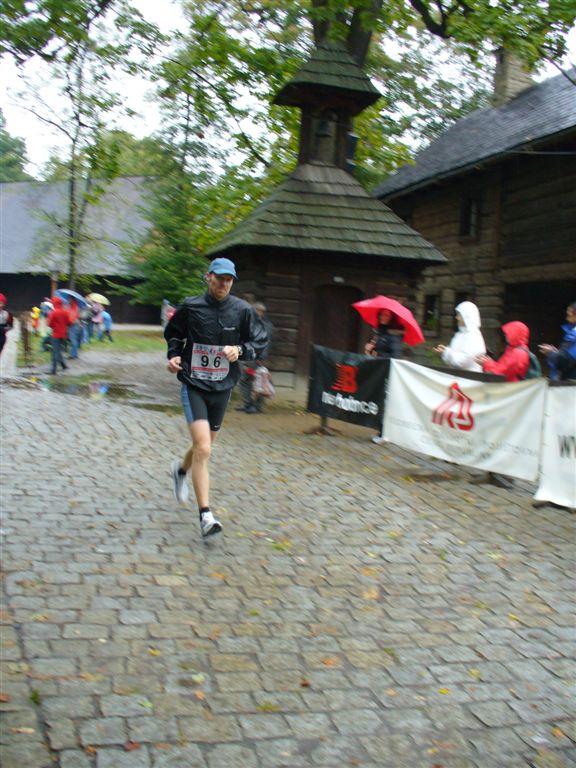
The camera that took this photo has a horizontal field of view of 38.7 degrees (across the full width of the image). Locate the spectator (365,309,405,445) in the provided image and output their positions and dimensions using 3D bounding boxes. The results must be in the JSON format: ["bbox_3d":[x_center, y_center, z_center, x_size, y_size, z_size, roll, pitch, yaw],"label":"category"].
[{"bbox_3d":[1.204,-0.123,10.071,0.400,1.630,0.500,-1,6,-37],"label":"spectator"}]

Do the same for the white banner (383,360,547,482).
[{"bbox_3d":[1.764,0.326,8.653,0.120,0.950,2.630,0,5,-25],"label":"white banner"}]

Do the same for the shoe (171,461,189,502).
[{"bbox_3d":[-0.743,0.667,5.620,0.105,0.290,0.120,-10,-1,-28],"label":"shoe"}]

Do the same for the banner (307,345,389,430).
[{"bbox_3d":[0.784,0.092,10.918,0.060,0.920,1.700,0,5,-31],"label":"banner"}]

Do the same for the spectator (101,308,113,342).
[{"bbox_3d":[-8.291,-2.672,37.500,0.400,1.550,0.500,1,5,-25],"label":"spectator"}]

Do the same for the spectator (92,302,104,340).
[{"bbox_3d":[-8.501,-2.710,36.918,0.400,1.660,0.500,-1,6,-37],"label":"spectator"}]

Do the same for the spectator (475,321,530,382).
[{"bbox_3d":[2.285,-0.236,8.493,0.480,0.820,0.500,3,5,6],"label":"spectator"}]

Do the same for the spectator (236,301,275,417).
[{"bbox_3d":[-0.473,-0.394,12.413,0.450,1.650,0.550,0,5,-30],"label":"spectator"}]

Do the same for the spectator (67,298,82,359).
[{"bbox_3d":[-6.204,-1.607,23.933,0.420,1.730,0.520,-1,6,-37],"label":"spectator"}]

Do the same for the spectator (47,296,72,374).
[{"bbox_3d":[-5.115,-1.111,18.445,0.550,1.710,0.450,6,6,37],"label":"spectator"}]

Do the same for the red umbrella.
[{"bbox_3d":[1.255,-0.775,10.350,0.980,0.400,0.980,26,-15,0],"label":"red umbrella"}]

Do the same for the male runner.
[{"bbox_3d":[-0.470,0.075,5.320,0.660,1.760,0.850,1,5,-18],"label":"male runner"}]

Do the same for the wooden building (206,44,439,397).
[{"bbox_3d":[0.622,-3.336,16.562,4.110,7.000,3.350,1,4,-15],"label":"wooden building"}]

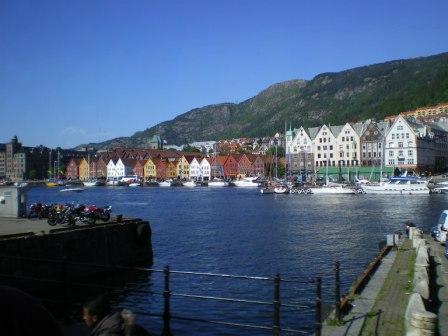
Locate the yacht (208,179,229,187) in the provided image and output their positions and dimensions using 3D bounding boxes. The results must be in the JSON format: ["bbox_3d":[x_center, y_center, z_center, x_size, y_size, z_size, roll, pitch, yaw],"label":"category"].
[{"bbox_3d":[-3.007,7.189,245.000,9.130,4.410,3.200,-1,-1,31],"label":"yacht"}]

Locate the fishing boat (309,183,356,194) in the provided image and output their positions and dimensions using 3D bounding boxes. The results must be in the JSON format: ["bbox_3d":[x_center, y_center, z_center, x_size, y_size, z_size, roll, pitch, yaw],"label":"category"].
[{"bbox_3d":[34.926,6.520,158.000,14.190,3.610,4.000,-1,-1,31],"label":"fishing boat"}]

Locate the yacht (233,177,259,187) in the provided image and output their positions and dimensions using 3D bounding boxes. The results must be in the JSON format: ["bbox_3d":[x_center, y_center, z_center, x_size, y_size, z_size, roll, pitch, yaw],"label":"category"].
[{"bbox_3d":[10.692,6.786,240.000,12.780,5.250,4.000,-1,-1,31],"label":"yacht"}]

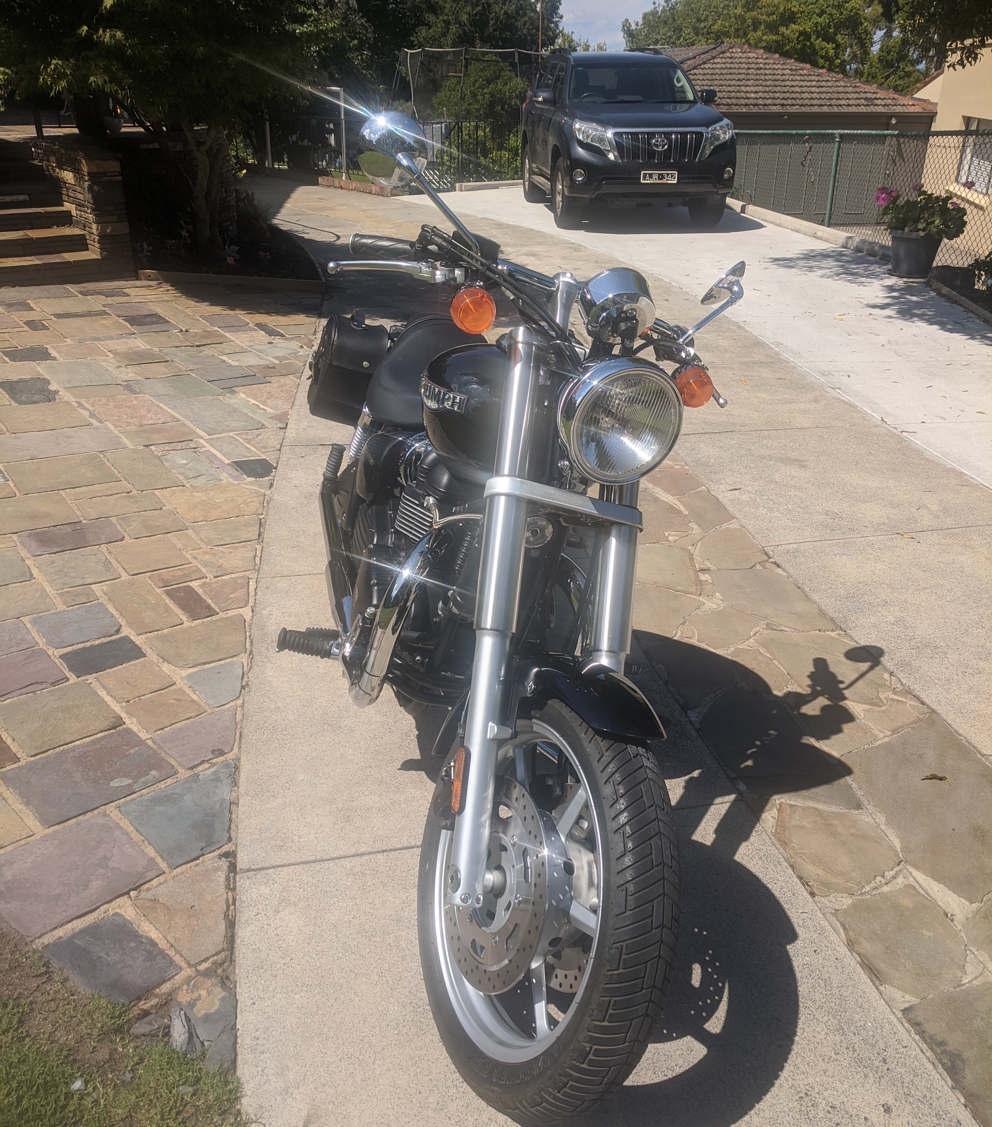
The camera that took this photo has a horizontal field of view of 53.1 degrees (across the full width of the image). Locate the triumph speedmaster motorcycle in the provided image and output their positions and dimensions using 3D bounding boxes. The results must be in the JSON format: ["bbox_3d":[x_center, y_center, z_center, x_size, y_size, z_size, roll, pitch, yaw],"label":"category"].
[{"bbox_3d":[-0.006,-0.190,2.168,0.900,1.340,2.360,3,23,-14],"label":"triumph speedmaster motorcycle"}]

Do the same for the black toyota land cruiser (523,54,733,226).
[{"bbox_3d":[1.439,-5.234,12.032,1.940,1.880,4.840,-2,26,-5],"label":"black toyota land cruiser"}]

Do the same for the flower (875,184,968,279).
[{"bbox_3d":[3.606,-2.821,8.426,0.740,0.730,0.680,1,25,0],"label":"flower"}]

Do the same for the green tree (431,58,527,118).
[{"bbox_3d":[-0.408,-11.455,24.500,2.400,2.300,2.300,1,25,0],"label":"green tree"}]

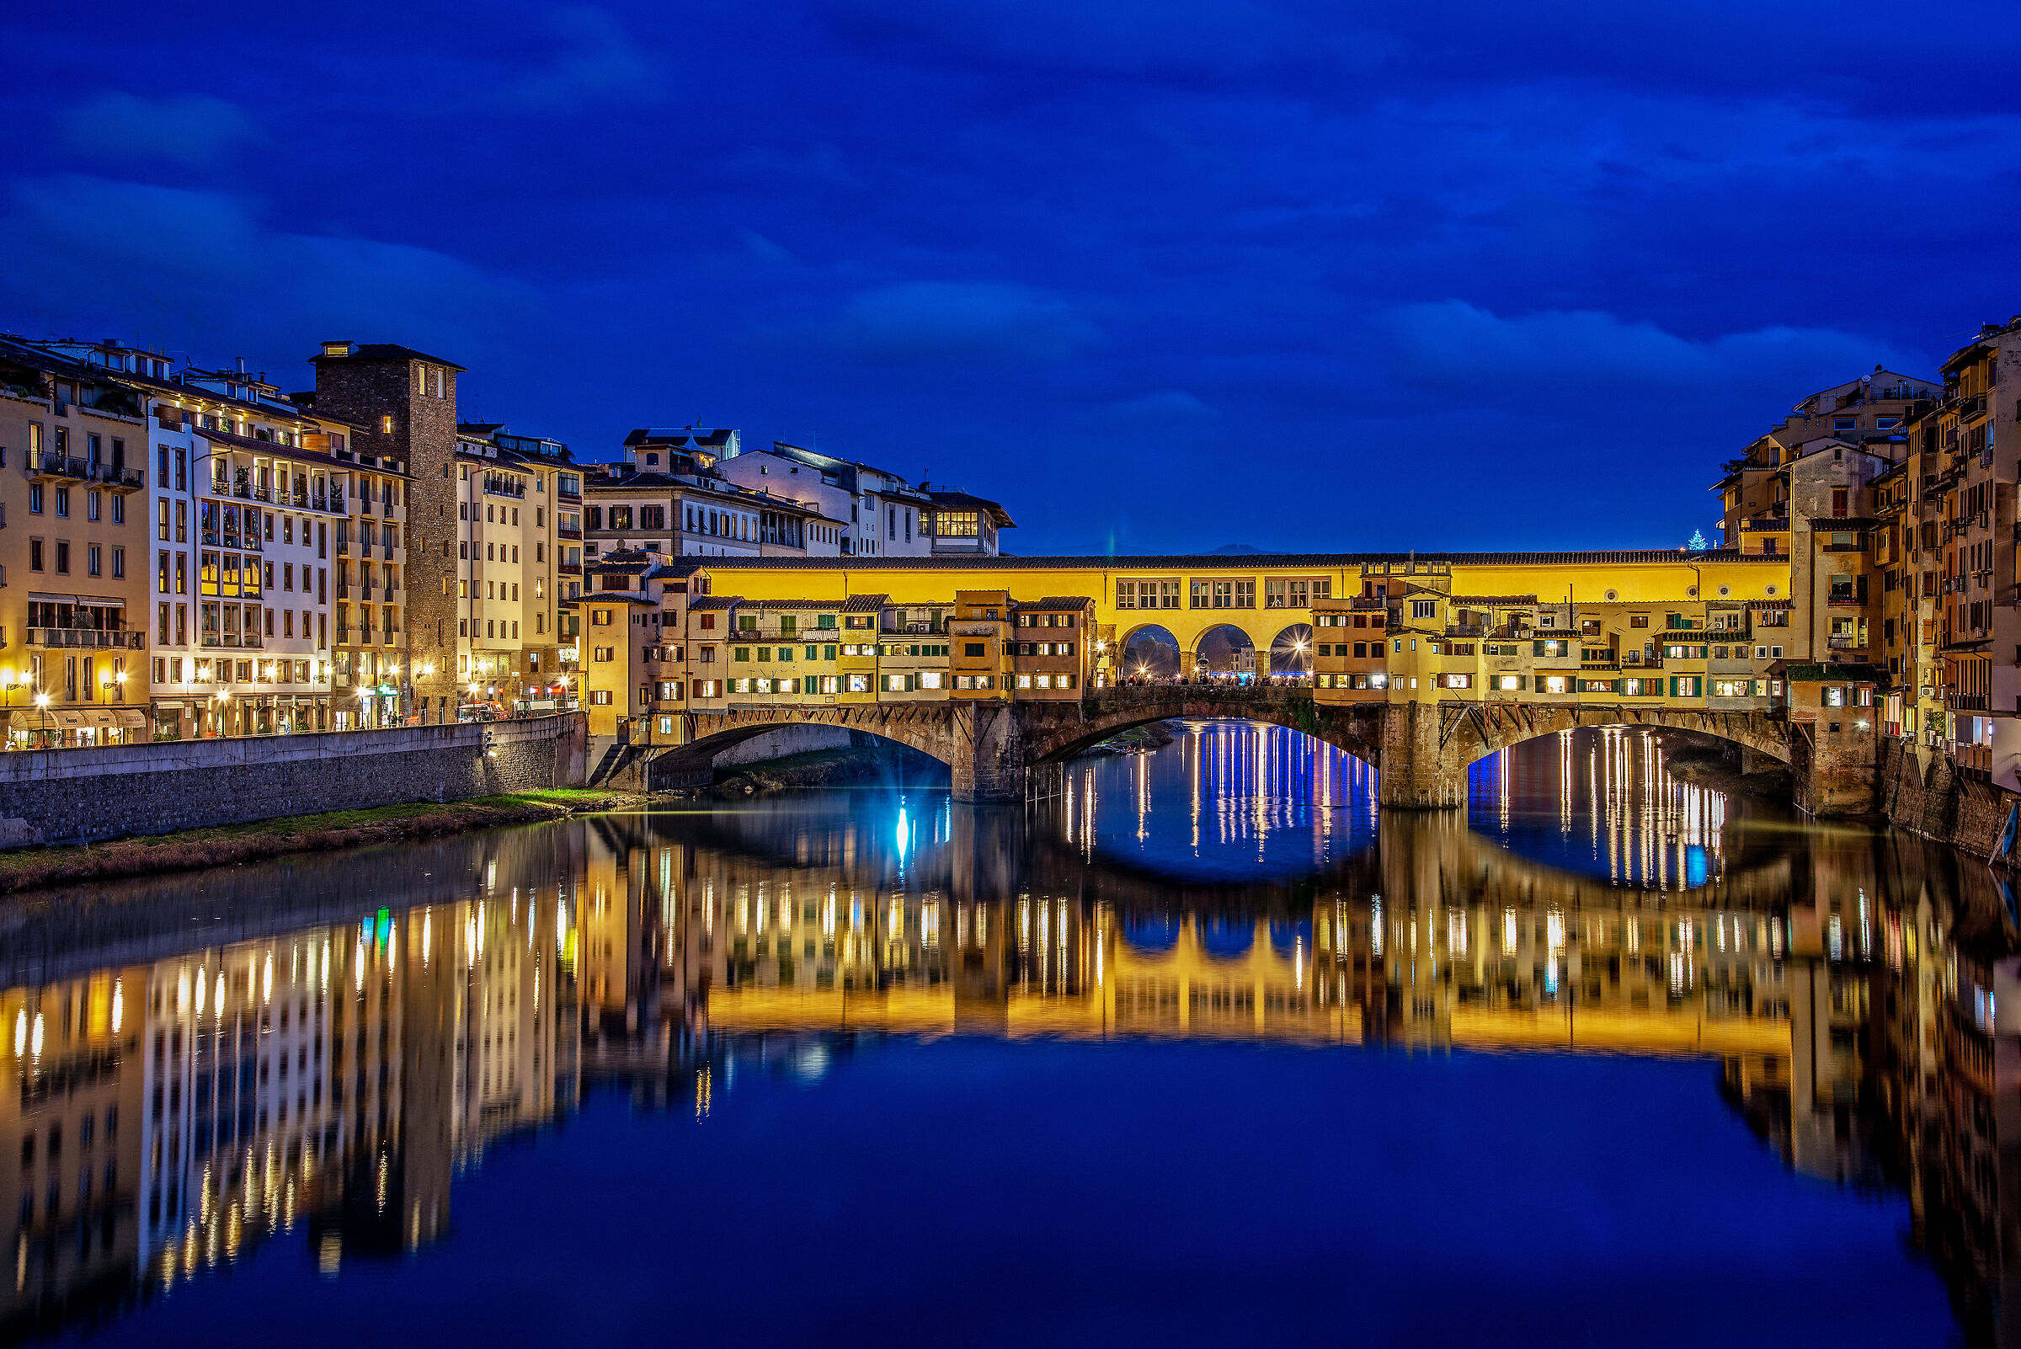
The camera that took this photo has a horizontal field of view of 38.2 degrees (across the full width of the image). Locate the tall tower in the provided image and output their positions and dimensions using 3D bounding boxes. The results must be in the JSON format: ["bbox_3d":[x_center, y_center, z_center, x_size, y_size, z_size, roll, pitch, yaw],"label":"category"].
[{"bbox_3d":[-50.700,-11.200,238.300,9.200,31.000,9.200,0,0,16],"label":"tall tower"}]

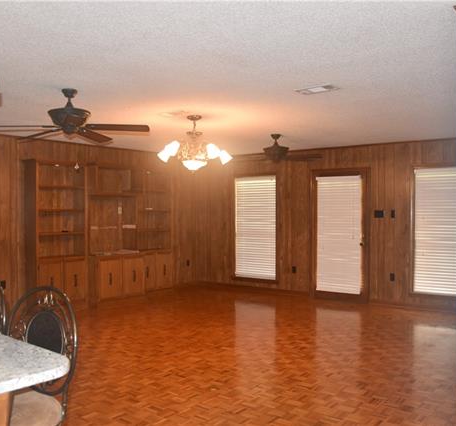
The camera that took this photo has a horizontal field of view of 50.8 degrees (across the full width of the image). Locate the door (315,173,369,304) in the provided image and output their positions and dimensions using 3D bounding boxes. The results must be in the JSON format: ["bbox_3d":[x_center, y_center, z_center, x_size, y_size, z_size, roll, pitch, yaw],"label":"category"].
[{"bbox_3d":[1.801,0.361,7.692,0.914,2.035,0.070,0,1,35],"label":"door"}]

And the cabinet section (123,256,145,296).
[{"bbox_3d":[-1.711,1.042,7.980,0.450,0.655,0.470,0,0,39],"label":"cabinet section"}]

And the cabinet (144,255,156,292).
[{"bbox_3d":[-1.409,0.984,8.037,0.330,0.630,0.280,0,1,38],"label":"cabinet"}]

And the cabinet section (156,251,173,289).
[{"bbox_3d":[-1.254,1.028,8.691,0.340,0.690,0.395,0,0,39],"label":"cabinet section"}]

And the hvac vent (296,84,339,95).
[{"bbox_3d":[0.760,-1.031,4.064,0.340,0.030,0.190,0,1,35],"label":"hvac vent"}]

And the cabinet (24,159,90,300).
[{"bbox_3d":[-2.470,0.316,6.843,0.390,2.040,0.770,0,1,38],"label":"cabinet"}]

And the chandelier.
[{"bbox_3d":[-0.366,-0.761,5.284,0.800,0.580,0.800,0,0,-4],"label":"chandelier"}]

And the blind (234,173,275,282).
[{"bbox_3d":[0.490,0.274,8.602,0.856,1.837,0.060,0,1,35],"label":"blind"}]

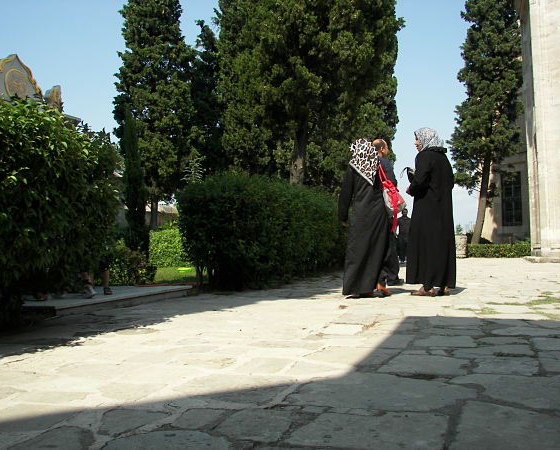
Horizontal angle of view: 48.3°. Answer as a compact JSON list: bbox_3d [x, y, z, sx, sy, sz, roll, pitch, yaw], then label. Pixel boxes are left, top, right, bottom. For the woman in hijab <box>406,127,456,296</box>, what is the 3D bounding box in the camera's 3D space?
[{"bbox_3d":[1.525,-0.134,6.280,0.500,1.680,0.500,-2,-3,30],"label":"woman in hijab"}]

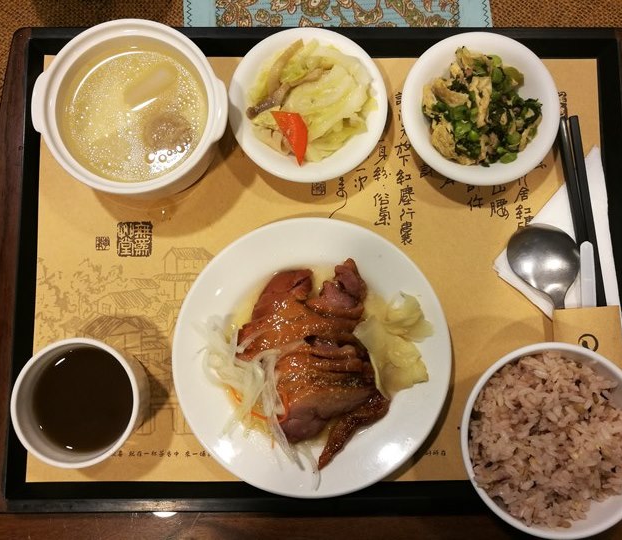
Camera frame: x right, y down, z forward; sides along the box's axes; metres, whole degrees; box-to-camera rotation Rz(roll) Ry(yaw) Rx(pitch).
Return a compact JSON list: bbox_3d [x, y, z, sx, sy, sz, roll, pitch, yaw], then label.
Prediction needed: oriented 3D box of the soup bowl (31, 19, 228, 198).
[{"bbox_3d":[-0.112,-0.098,0.371,0.121,0.061,0.108,-1,86,-1],"label":"soup bowl"}]

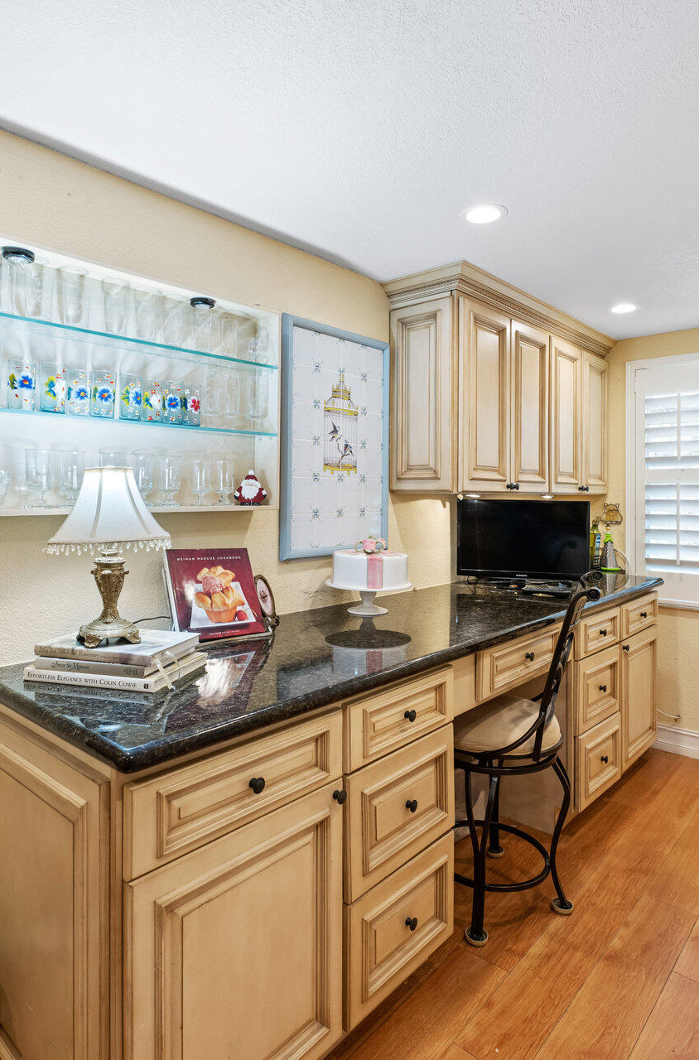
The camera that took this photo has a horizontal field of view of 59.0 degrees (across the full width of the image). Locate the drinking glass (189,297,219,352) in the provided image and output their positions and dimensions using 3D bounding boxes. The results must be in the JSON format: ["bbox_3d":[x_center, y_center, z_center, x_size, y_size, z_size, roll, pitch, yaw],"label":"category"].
[{"bbox_3d":[-0.396,-0.539,1.693,0.070,0.142,0.070,2,3,42],"label":"drinking glass"}]

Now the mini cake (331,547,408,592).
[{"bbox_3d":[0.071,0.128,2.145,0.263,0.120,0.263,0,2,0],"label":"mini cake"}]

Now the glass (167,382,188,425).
[{"bbox_3d":[-0.483,-0.348,1.699,0.056,0.118,0.056,1,2,42],"label":"glass"}]

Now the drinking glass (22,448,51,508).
[{"bbox_3d":[-0.768,-0.127,1.520,0.063,0.143,0.063,2,3,42],"label":"drinking glass"}]

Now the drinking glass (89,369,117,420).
[{"bbox_3d":[-0.618,-0.341,1.549,0.056,0.121,0.056,1,2,42],"label":"drinking glass"}]

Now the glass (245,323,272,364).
[{"bbox_3d":[-0.266,-0.537,1.830,0.066,0.122,0.066,2,3,42],"label":"glass"}]

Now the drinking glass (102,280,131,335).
[{"bbox_3d":[-0.622,-0.576,1.651,0.071,0.147,0.071,2,3,43],"label":"drinking glass"}]

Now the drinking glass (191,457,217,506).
[{"bbox_3d":[-0.401,-0.129,1.695,0.059,0.126,0.059,0,2,0],"label":"drinking glass"}]

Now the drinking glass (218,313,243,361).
[{"bbox_3d":[-0.339,-0.536,1.757,0.060,0.129,0.060,2,3,42],"label":"drinking glass"}]

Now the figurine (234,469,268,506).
[{"bbox_3d":[-0.304,-0.130,1.902,0.102,0.113,0.050,-1,2,-20],"label":"figurine"}]

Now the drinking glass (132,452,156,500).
[{"bbox_3d":[-0.550,-0.136,1.655,0.060,0.135,0.060,1,2,42],"label":"drinking glass"}]

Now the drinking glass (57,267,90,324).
[{"bbox_3d":[-0.634,-0.524,1.425,0.069,0.141,0.069,2,3,42],"label":"drinking glass"}]

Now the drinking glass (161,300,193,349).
[{"bbox_3d":[-0.499,-0.582,1.786,0.076,0.145,0.076,0,2,0],"label":"drinking glass"}]

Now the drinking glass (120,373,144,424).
[{"bbox_3d":[-0.593,-0.363,1.693,0.063,0.124,0.063,2,3,42],"label":"drinking glass"}]

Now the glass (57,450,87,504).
[{"bbox_3d":[-0.710,-0.135,1.583,0.068,0.136,0.068,2,3,42],"label":"glass"}]

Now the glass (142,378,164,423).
[{"bbox_3d":[-0.545,-0.353,1.716,0.055,0.125,0.055,2,3,43],"label":"glass"}]

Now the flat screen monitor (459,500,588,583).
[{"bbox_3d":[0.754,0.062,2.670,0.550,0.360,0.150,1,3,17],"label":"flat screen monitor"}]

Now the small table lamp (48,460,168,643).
[{"bbox_3d":[-0.530,0.056,1.365,0.265,0.380,0.265,2,3,42],"label":"small table lamp"}]

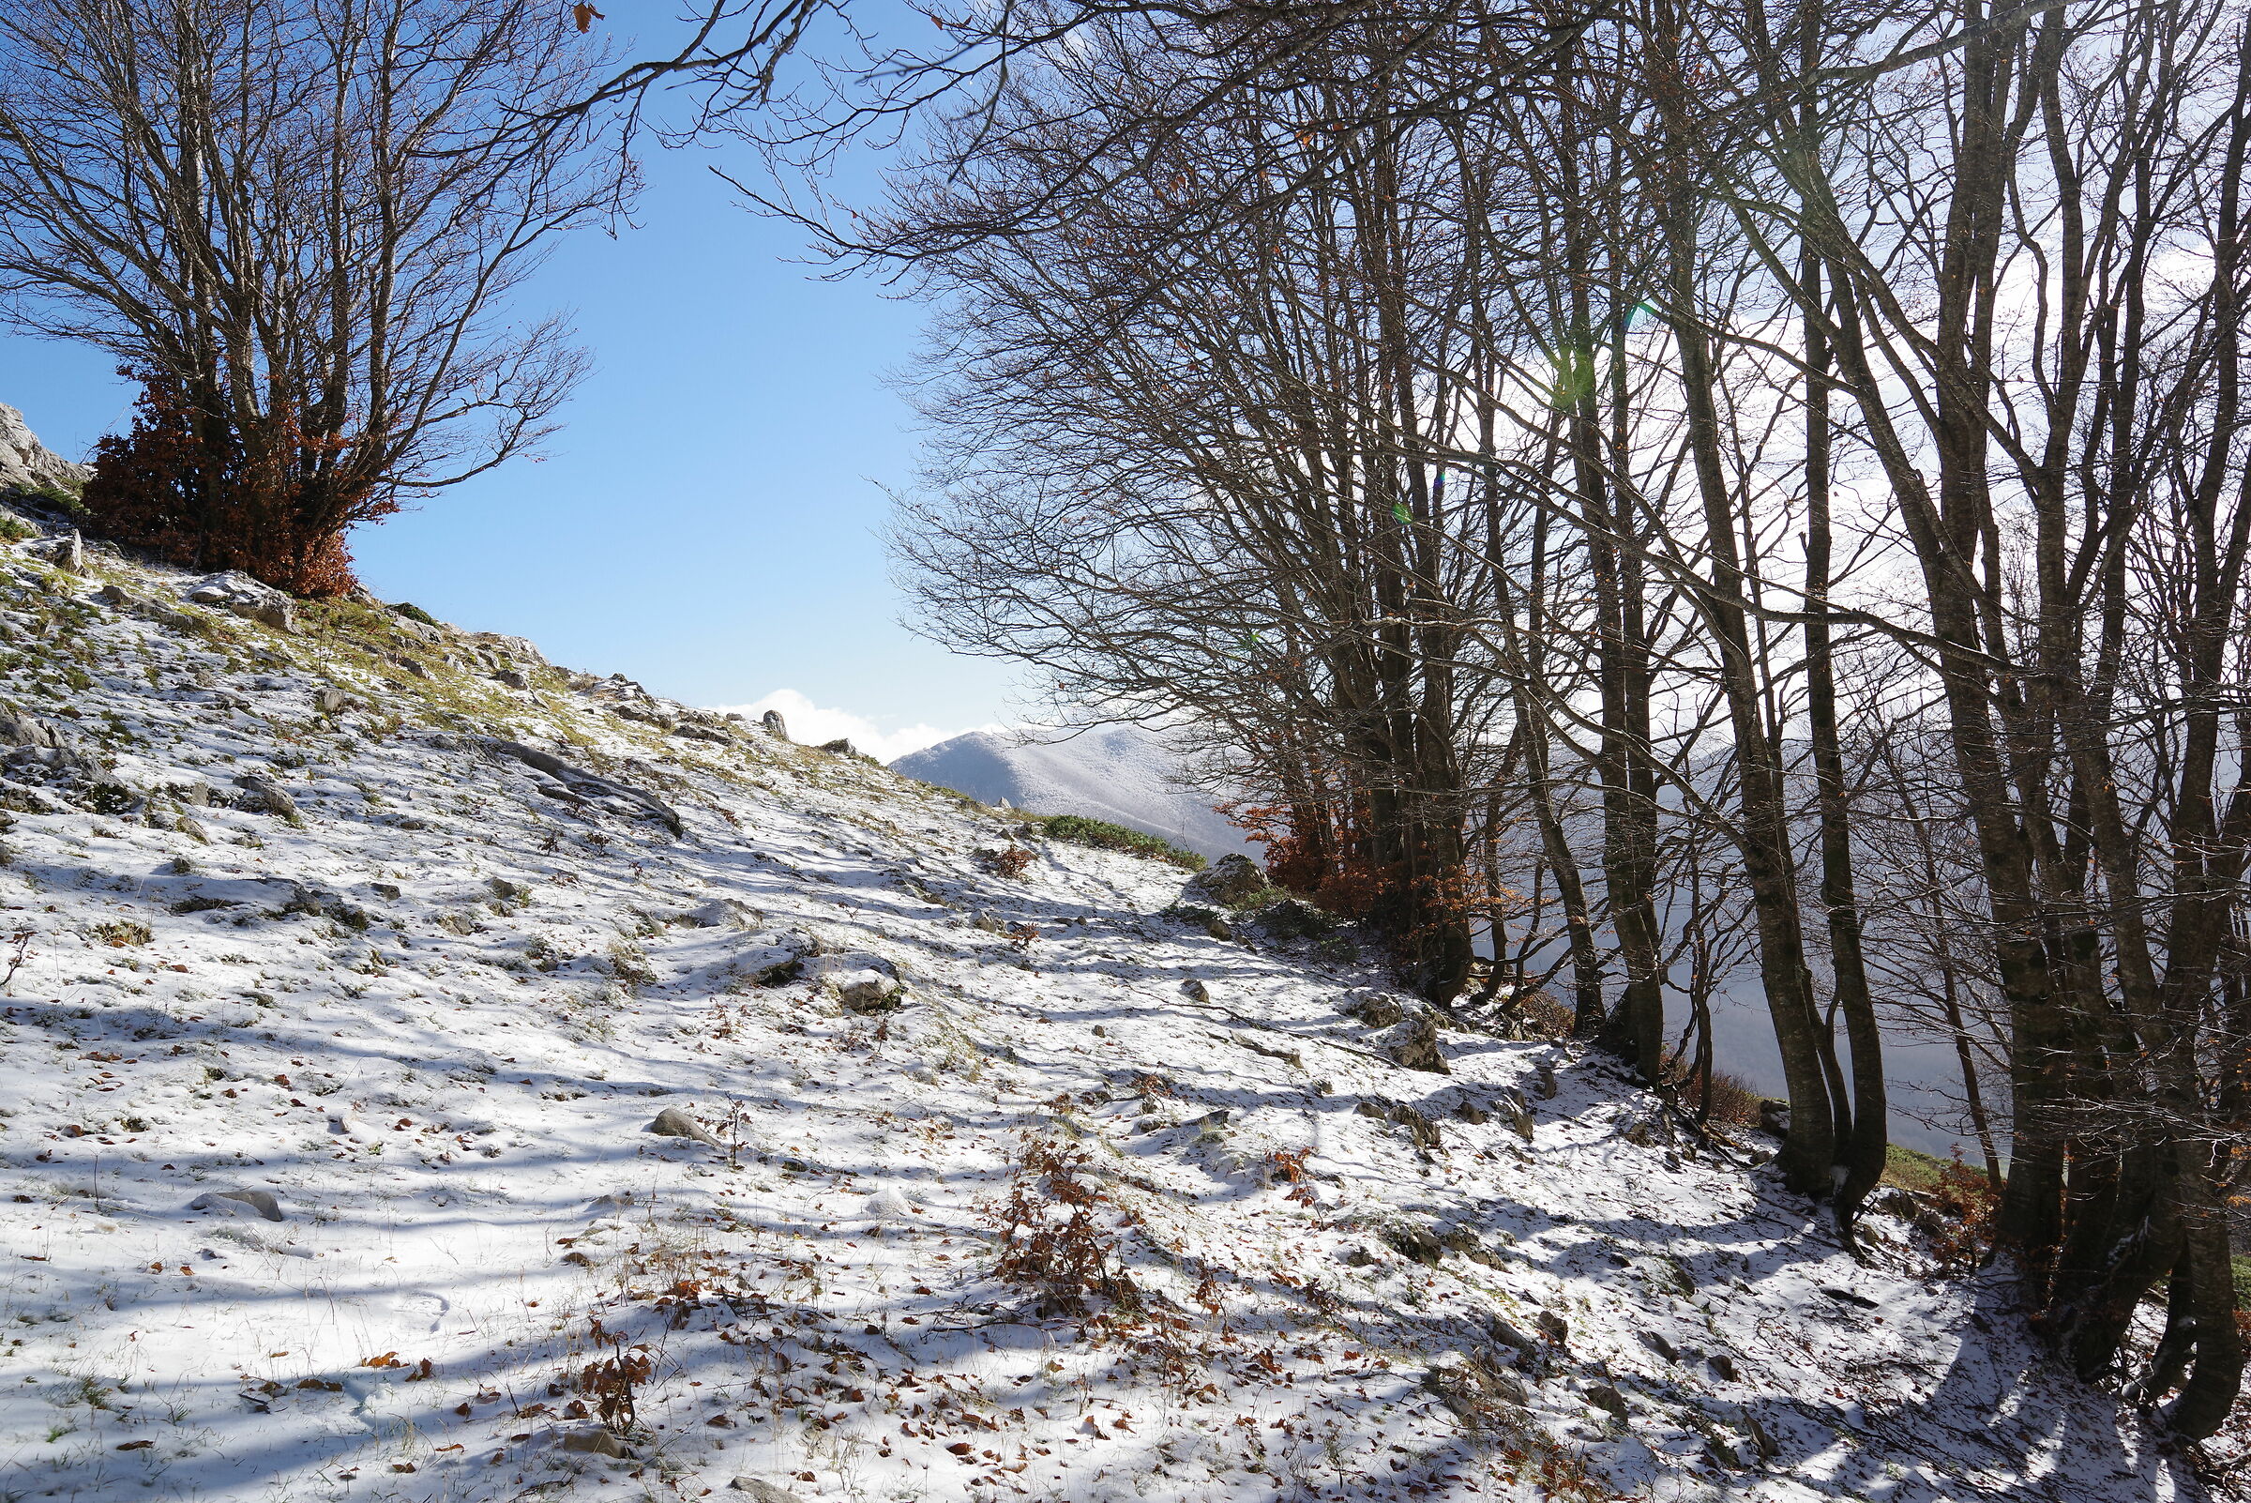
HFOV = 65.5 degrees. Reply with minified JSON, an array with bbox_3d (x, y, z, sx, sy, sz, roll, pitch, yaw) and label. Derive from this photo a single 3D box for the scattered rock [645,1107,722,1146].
[{"bbox_3d":[-1.566,1.330,6.200,0.266,0.104,0.192,0,0,0],"label":"scattered rock"}]

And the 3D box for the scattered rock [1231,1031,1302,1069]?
[{"bbox_3d":[0.946,1.992,11.700,0.456,0.214,0.329,0,0,0],"label":"scattered rock"}]

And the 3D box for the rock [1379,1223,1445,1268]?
[{"bbox_3d":[1.219,2.085,7.400,0.267,0.144,0.220,0,0,0],"label":"rock"}]

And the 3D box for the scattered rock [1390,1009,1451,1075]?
[{"bbox_3d":[2.237,2.211,13.300,0.440,0.423,0.431,0,0,0],"label":"scattered rock"}]

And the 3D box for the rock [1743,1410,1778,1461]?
[{"bbox_3d":[2.192,2.358,6.045,0.124,0.140,0.151,-1,-2,20],"label":"rock"}]

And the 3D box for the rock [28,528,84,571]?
[{"bbox_3d":[-9.381,-1.768,15.376,0.479,0.348,0.391,1,-2,-31],"label":"rock"}]

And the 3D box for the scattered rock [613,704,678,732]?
[{"bbox_3d":[-5.592,-0.400,20.435,0.756,0.322,0.616,0,-2,-15],"label":"scattered rock"}]

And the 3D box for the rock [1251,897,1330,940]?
[{"bbox_3d":[1.851,1.861,19.500,0.836,0.440,0.646,0,0,0],"label":"rock"}]

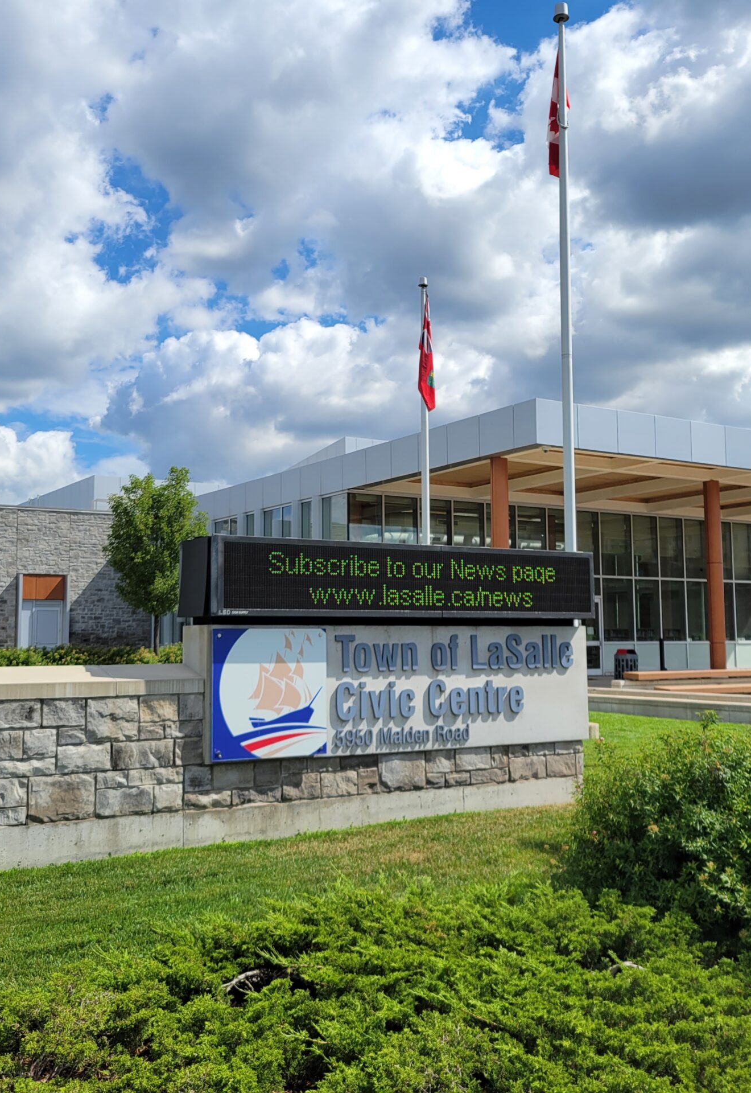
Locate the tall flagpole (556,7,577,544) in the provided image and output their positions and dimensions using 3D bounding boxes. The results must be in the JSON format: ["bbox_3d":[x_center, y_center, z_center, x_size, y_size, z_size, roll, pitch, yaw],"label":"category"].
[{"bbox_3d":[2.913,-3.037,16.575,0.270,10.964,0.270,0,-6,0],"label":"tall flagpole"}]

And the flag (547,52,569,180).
[{"bbox_3d":[2.857,-6.753,17.059,0.330,2.124,0.300,0,-6,0],"label":"flag"}]

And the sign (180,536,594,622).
[{"bbox_3d":[0.179,0.308,8.948,3.411,0.571,0.827,3,-6,-28],"label":"sign"}]

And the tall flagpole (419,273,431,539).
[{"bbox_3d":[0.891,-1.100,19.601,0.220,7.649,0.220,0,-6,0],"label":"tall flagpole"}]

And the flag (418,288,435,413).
[{"bbox_3d":[0.916,-3.536,19.789,0.330,2.231,0.280,0,-6,0],"label":"flag"}]

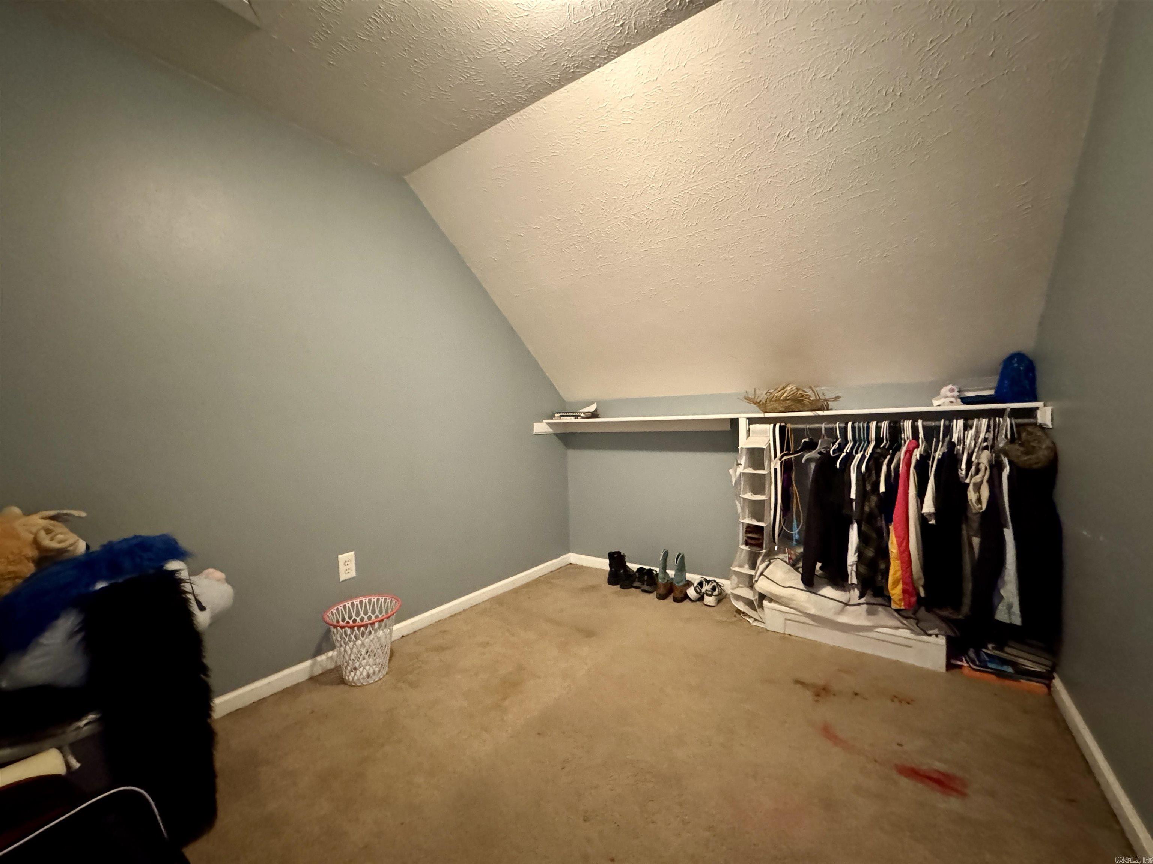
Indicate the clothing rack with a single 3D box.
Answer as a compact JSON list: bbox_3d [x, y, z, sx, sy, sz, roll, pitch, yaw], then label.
[{"bbox_3d":[1.361,0.422,2.190,1.198,1.050,0.460,-1,1,36],"label":"clothing rack"}]

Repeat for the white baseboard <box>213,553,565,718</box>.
[{"bbox_3d":[-0.700,0.979,2.568,0.016,0.076,2.270,-1,1,36],"label":"white baseboard"}]

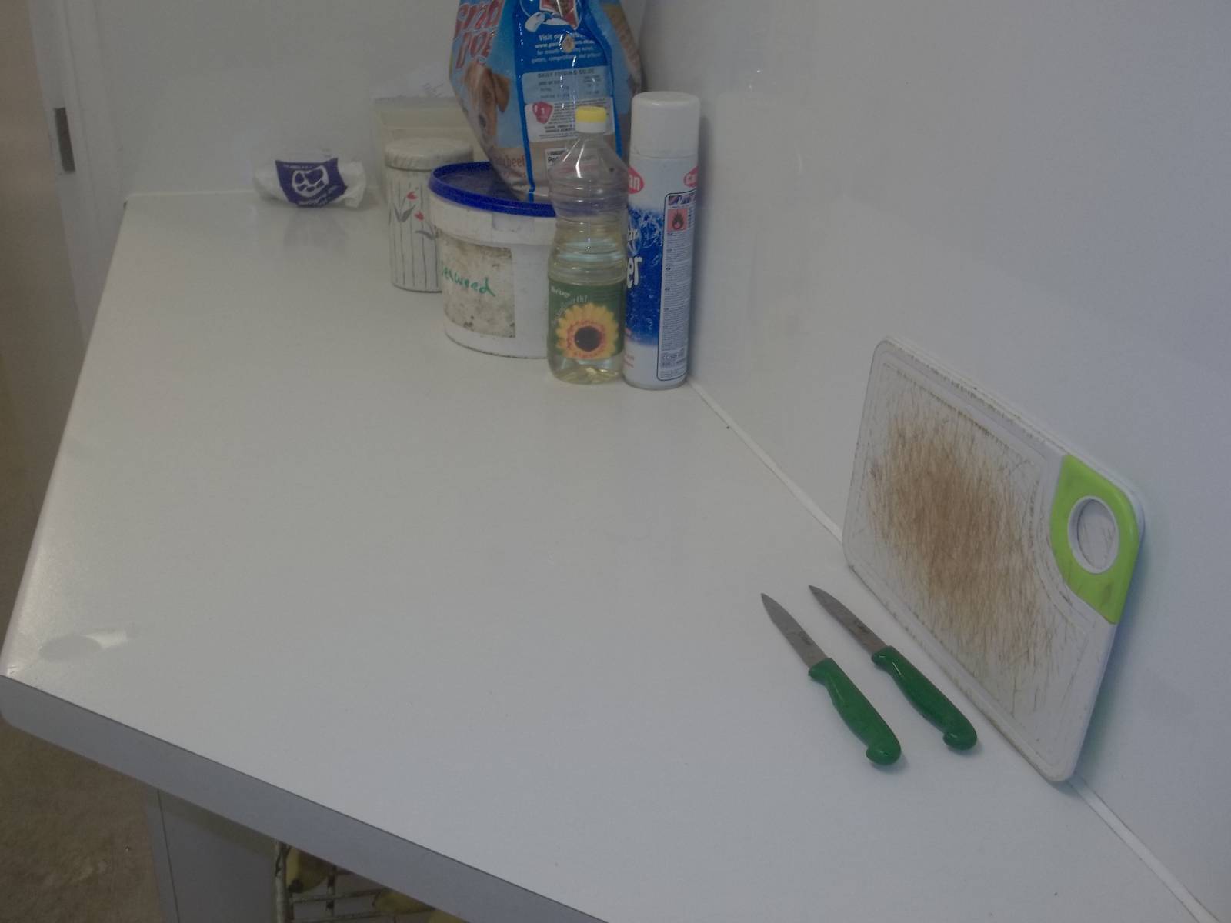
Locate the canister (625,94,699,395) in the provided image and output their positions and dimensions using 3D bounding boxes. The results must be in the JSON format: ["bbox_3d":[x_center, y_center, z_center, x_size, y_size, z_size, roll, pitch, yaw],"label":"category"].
[{"bbox_3d":[0.044,-0.211,1.148,0.067,0.279,0.067,0,25,-3],"label":"canister"}]

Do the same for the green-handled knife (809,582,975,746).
[{"bbox_3d":[0.168,0.123,0.741,0.025,0.017,0.193,-7,26,-18],"label":"green-handled knife"}]

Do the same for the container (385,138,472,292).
[{"bbox_3d":[-0.232,-0.310,1.478,0.108,0.168,0.108,-2,25,-8],"label":"container"}]

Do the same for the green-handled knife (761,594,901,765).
[{"bbox_3d":[0.128,0.128,0.728,0.025,0.017,0.193,-6,26,-15],"label":"green-handled knife"}]

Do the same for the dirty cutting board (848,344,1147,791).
[{"bbox_3d":[0.218,0.046,0.725,0.010,0.174,0.273,-3,25,-17],"label":"dirty cutting board"}]

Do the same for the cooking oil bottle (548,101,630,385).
[{"bbox_3d":[-0.028,-0.215,1.163,0.078,0.268,0.078,1,25,-2],"label":"cooking oil bottle"}]

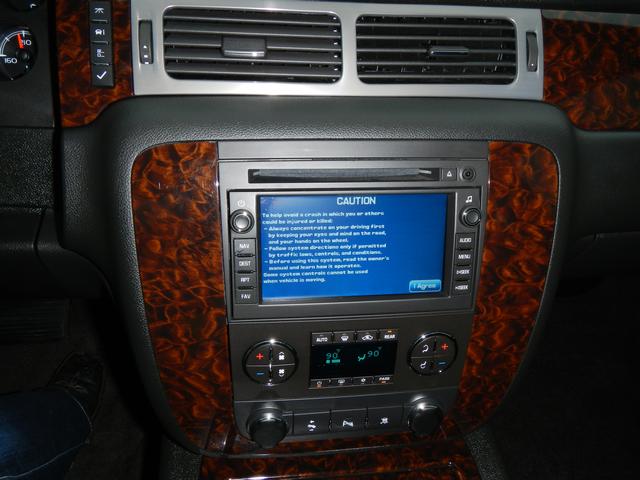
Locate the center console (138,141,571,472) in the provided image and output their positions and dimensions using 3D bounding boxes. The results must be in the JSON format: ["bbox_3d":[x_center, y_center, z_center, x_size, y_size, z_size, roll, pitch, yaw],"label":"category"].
[{"bbox_3d":[0.023,0.059,0.432,0.322,0.275,0.115,-1,13,-5],"label":"center console"}]

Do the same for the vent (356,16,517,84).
[{"bbox_3d":[0.094,-0.153,0.429,0.136,0.058,0.025,-1,-2,-8],"label":"vent"}]

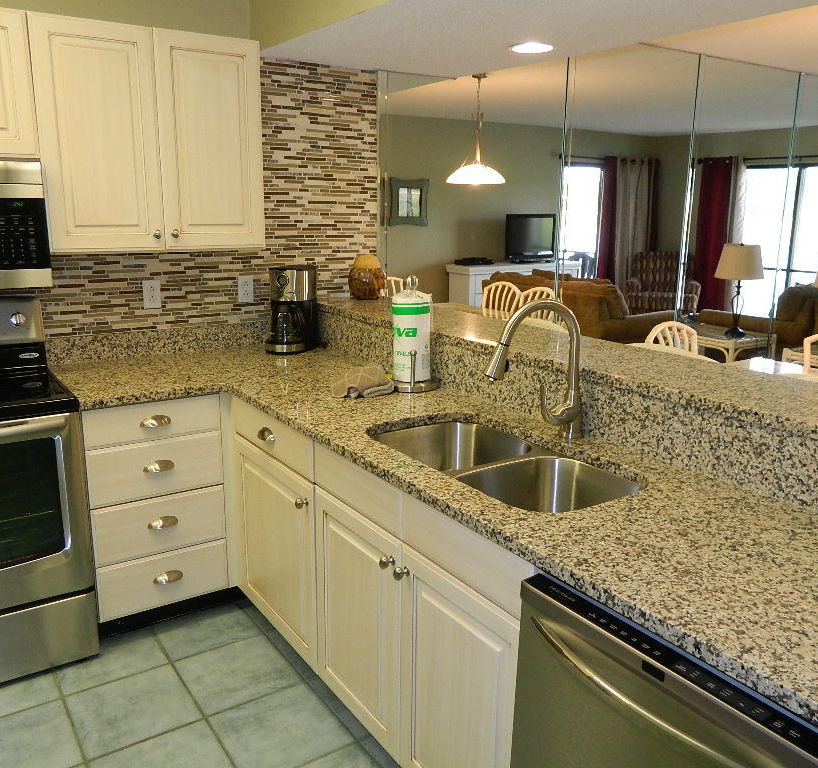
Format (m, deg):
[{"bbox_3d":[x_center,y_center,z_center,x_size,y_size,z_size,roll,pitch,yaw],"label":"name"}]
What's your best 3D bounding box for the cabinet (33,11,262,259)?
[{"bbox_3d":[-0.973,-0.889,2.754,0.776,0.753,0.330,-8,16,-33],"label":"cabinet"}]

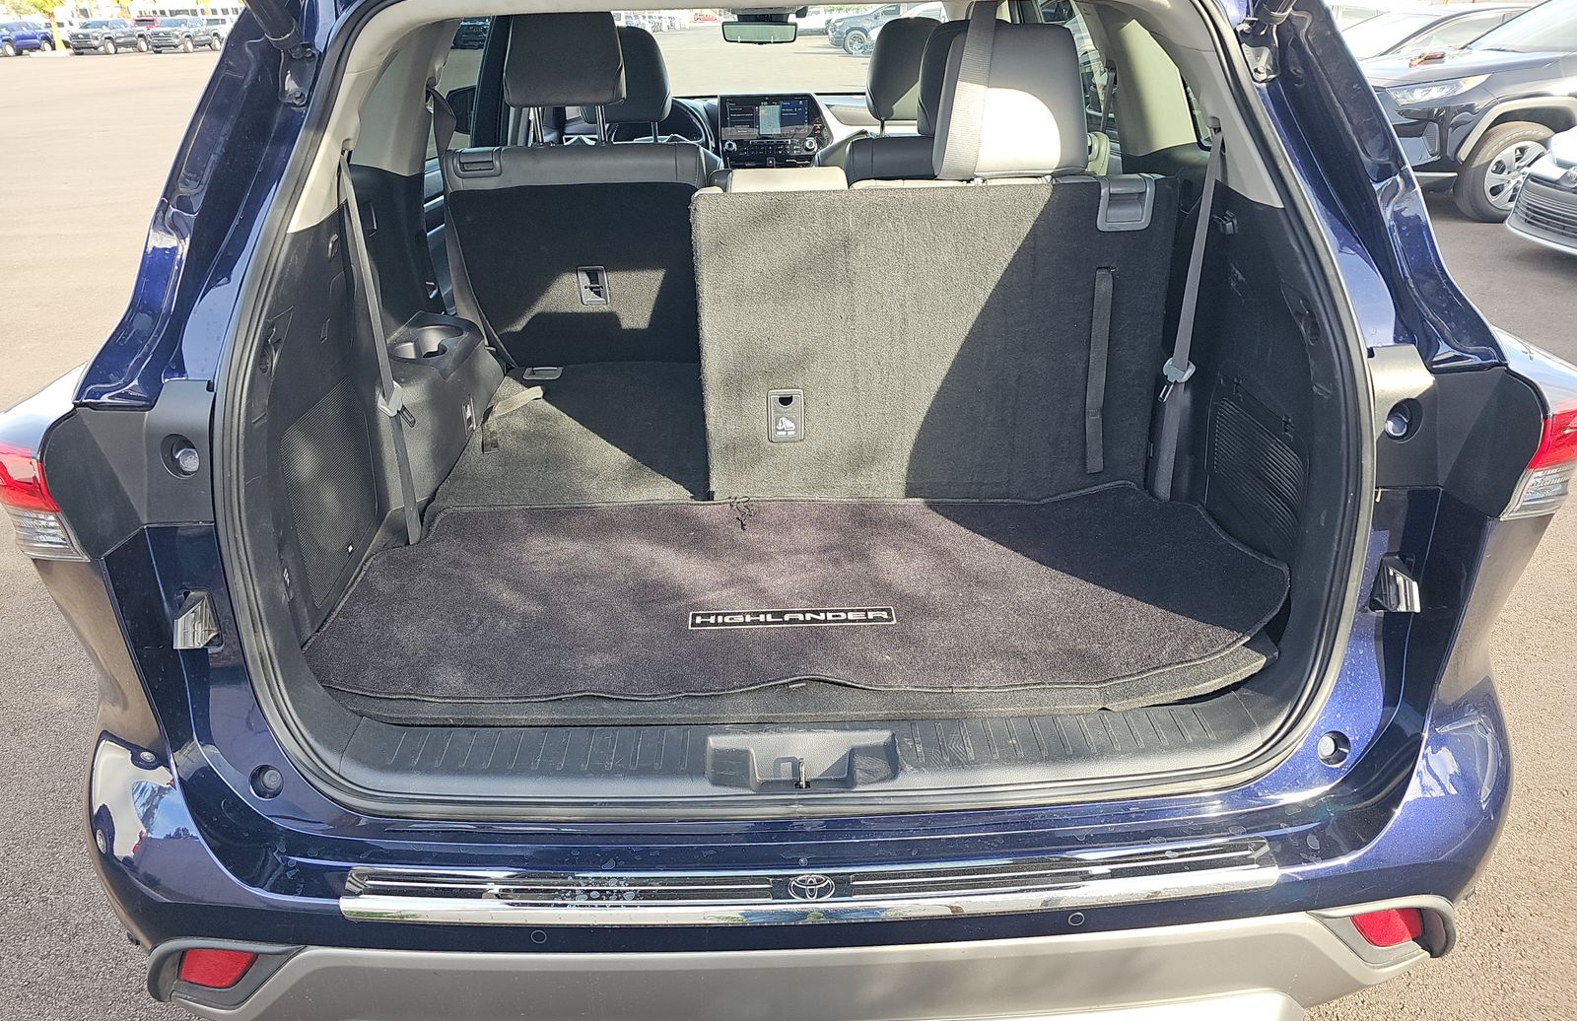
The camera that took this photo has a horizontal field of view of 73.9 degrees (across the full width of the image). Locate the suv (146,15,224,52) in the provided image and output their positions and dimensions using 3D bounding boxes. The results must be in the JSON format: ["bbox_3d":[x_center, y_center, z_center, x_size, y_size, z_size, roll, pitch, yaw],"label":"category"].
[{"bbox_3d":[-35.314,-27.783,61.295,1.930,1.880,5.300,-2,26,-1],"label":"suv"}]

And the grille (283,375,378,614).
[{"bbox_3d":[-0.691,-0.035,1.583,0.030,0.255,0.275,-2,26,-1],"label":"grille"}]

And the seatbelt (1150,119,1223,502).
[{"bbox_3d":[0.634,-0.286,1.671,0.085,0.630,0.110,-2,26,-1],"label":"seatbelt"}]

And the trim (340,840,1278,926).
[{"bbox_3d":[0.024,0.406,1.139,1.000,0.040,0.085,-2,26,-1],"label":"trim"}]

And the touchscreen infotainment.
[{"bbox_3d":[-0.075,-1.400,3.743,0.325,0.150,0.030,-2,14,-1],"label":"touchscreen infotainment"}]

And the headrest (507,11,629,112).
[{"bbox_3d":[-0.434,-0.885,2.036,0.240,0.195,0.125,-2,34,-1],"label":"headrest"}]

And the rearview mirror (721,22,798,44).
[{"bbox_3d":[-0.091,-1.526,3.349,0.247,0.068,0.040,3,26,10],"label":"rearview mirror"}]

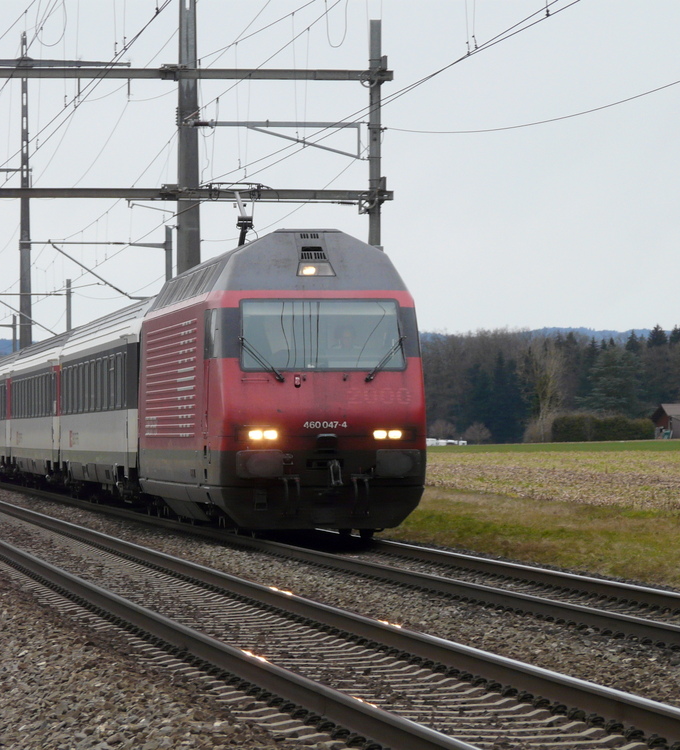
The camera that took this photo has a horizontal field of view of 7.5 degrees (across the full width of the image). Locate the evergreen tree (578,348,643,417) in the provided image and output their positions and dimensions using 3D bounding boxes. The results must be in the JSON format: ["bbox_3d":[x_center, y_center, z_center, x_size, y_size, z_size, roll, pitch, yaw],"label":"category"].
[{"bbox_3d":[38.187,2.823,730.000,9.040,13.130,9.040,0,-1,0],"label":"evergreen tree"}]

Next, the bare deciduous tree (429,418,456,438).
[{"bbox_3d":[15.461,8.711,780.000,4.220,4.300,4.220,0,-1,0],"label":"bare deciduous tree"}]

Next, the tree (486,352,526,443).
[{"bbox_3d":[26.725,3.772,830.000,6.420,14.770,6.420,0,-1,0],"label":"tree"}]

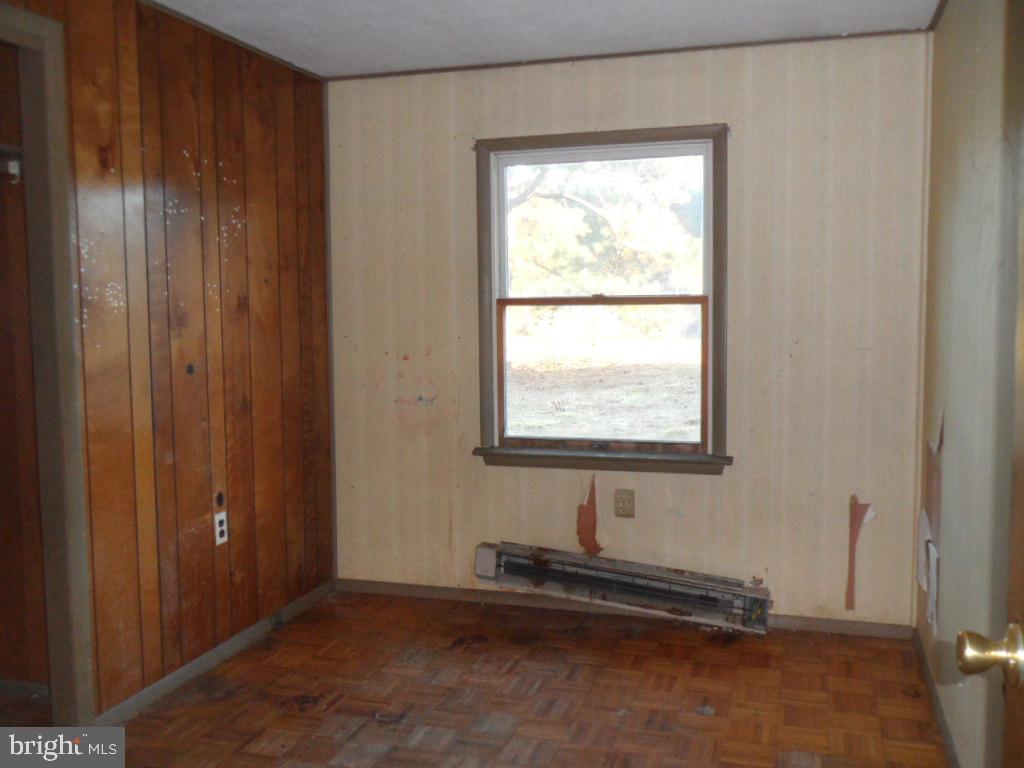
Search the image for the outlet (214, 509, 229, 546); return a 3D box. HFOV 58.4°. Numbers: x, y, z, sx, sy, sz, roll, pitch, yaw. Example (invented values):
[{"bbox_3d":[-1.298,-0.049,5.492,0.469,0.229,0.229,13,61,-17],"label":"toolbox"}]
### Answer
[{"bbox_3d":[-1.085,0.541,3.438,0.010,0.115,0.071,1,5,18],"label":"outlet"}]

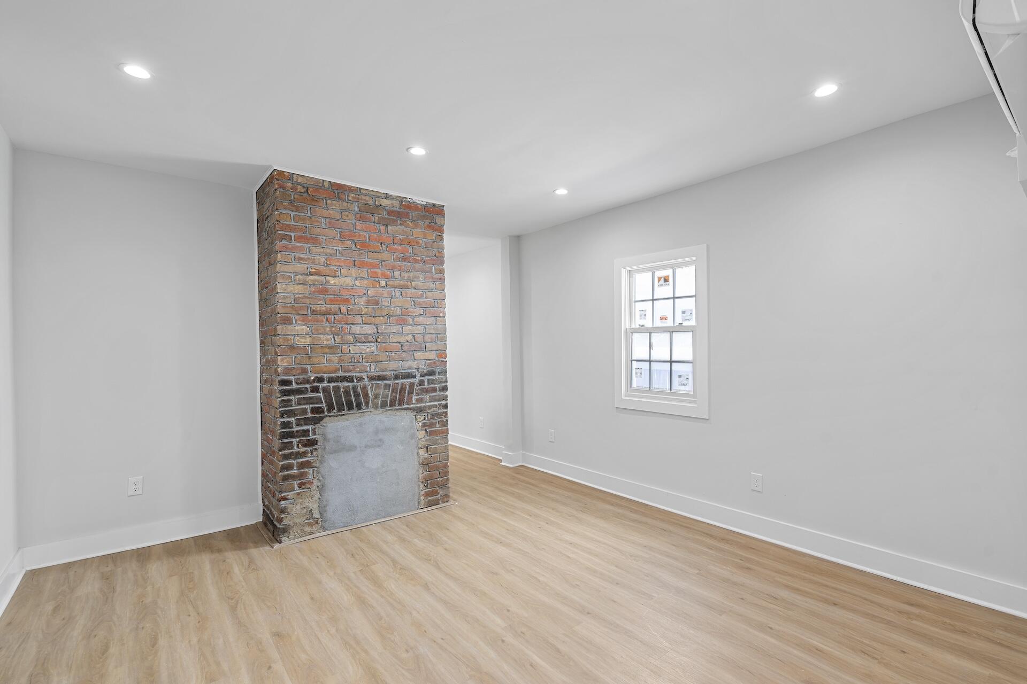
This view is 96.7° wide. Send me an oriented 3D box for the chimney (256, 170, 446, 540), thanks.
[{"bbox_3d":[-1.208,0.096,3.574,1.260,2.445,0.580,-1,0,-37],"label":"chimney"}]

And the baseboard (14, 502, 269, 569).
[{"bbox_3d":[-2.362,1.266,3.024,1.255,0.137,0.030,-1,0,-37],"label":"baseboard"}]

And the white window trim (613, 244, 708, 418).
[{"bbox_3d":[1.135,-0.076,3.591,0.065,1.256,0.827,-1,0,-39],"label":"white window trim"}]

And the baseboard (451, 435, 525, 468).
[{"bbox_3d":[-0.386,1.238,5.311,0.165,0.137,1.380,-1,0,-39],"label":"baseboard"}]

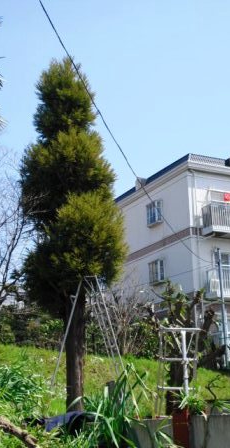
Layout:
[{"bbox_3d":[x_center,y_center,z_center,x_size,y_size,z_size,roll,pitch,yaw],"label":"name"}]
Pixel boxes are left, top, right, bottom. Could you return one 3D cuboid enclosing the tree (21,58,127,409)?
[{"bbox_3d":[-0.762,-0.036,12.893,1.950,6.872,1.900,-1,-16,0],"label":"tree"}]

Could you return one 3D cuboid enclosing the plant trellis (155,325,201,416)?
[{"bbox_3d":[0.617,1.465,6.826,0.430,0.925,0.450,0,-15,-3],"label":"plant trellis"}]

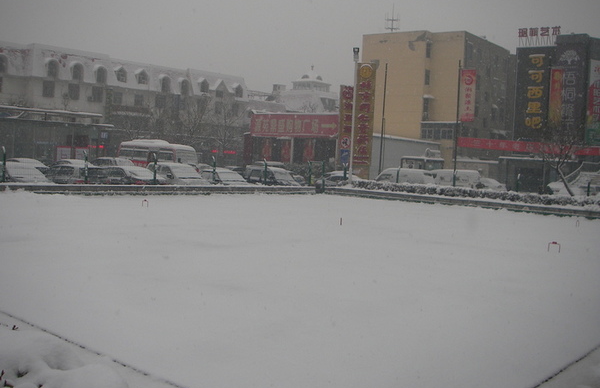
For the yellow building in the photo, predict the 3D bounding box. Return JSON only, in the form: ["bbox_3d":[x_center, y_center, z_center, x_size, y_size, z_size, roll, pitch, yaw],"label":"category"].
[{"bbox_3d":[16.979,-9.787,82.313,13.691,17.716,12.500,5,3,40],"label":"yellow building"}]

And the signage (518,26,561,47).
[{"bbox_3d":[23.757,-15.598,65.459,4.215,2.081,0.250,5,3,40],"label":"signage"}]

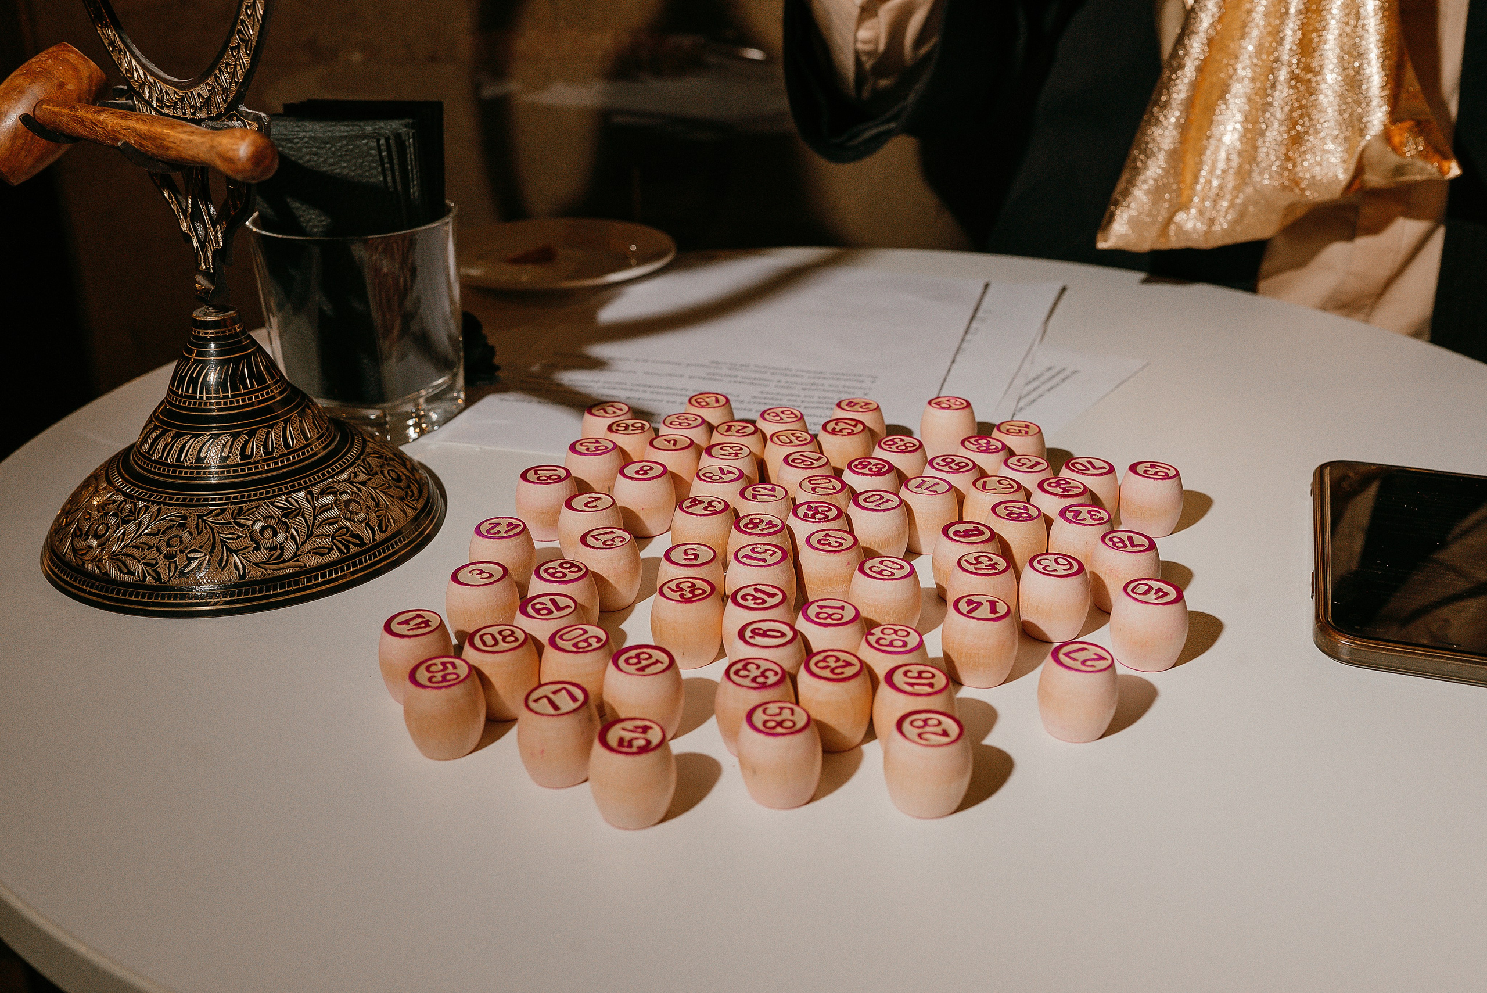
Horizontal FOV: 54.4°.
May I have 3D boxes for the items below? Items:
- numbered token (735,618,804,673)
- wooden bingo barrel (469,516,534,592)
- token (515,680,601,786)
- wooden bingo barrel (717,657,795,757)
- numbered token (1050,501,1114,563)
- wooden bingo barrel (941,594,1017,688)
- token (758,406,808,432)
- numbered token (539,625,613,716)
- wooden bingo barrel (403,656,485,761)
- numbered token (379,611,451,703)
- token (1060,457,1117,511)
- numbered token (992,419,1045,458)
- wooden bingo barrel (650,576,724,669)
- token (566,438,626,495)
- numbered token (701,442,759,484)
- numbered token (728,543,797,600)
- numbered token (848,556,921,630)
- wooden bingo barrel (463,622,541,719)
[{"bbox_3d":[0.007,0.052,0.439,0.023,0.024,0.023,-1,24,1],"label":"numbered token"},{"bbox_3d":[-0.083,0.021,0.498,0.023,0.023,0.023,-1,24,0],"label":"wooden bingo barrel"},{"bbox_3d":[-0.051,0.067,0.406,0.023,0.024,0.023,-4,25,-8],"label":"token"},{"bbox_3d":[0.004,0.061,0.418,0.023,0.024,0.023,-1,24,1],"label":"wooden bingo barrel"},{"bbox_3d":[0.120,0.017,0.514,0.023,0.024,0.023,6,25,13],"label":"numbered token"},{"bbox_3d":[0.073,0.045,0.449,0.023,0.024,0.023,-1,24,0],"label":"wooden bingo barrel"},{"bbox_3d":[0.016,-0.023,0.595,0.023,0.024,0.023,-1,25,0],"label":"token"},{"bbox_3d":[-0.049,0.054,0.439,0.023,0.024,0.023,-1,24,1],"label":"numbered token"},{"bbox_3d":[-0.085,0.060,0.412,0.023,0.023,0.023,-1,24,0],"label":"wooden bingo barrel"},{"bbox_3d":[-0.101,0.050,0.450,0.023,0.024,0.023,-1,24,1],"label":"numbered token"},{"bbox_3d":[0.128,0.000,0.538,0.023,0.023,0.023,-1,24,0],"label":"token"},{"bbox_3d":[0.111,-0.017,0.584,0.023,0.023,0.023,-1,24,0],"label":"numbered token"},{"bbox_3d":[-0.017,0.040,0.455,0.023,0.023,0.023,-1,24,0],"label":"wooden bingo barrel"},{"bbox_3d":[-0.058,-0.008,0.563,0.023,0.024,0.023,-1,24,0],"label":"token"},{"bbox_3d":[-0.006,-0.007,0.568,0.023,0.024,0.023,0,24,-1],"label":"numbered token"},{"bbox_3d":[0.006,0.030,0.483,0.023,0.024,0.023,-1,24,0],"label":"numbered token"},{"bbox_3d":[0.047,0.034,0.475,0.023,0.024,0.023,-1,24,1],"label":"numbered token"},{"bbox_3d":[-0.072,0.053,0.433,0.023,0.024,0.023,-1,25,0],"label":"wooden bingo barrel"}]

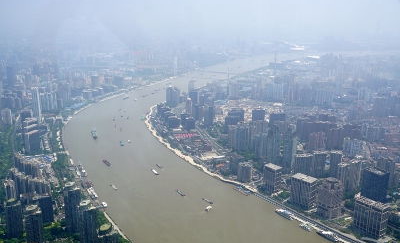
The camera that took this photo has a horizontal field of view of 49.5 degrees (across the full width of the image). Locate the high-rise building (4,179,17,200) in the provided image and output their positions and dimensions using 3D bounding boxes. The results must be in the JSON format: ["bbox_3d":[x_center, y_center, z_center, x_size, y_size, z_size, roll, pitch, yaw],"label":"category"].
[{"bbox_3d":[-523.900,198.000,1198.700,23.000,71.300,26.000,-5,16,-19],"label":"high-rise building"}]

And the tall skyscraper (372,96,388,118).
[{"bbox_3d":[939.980,-74.540,2256.680,63.000,100.000,22.000,0,15,0],"label":"tall skyscraper"}]

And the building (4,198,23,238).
[{"bbox_3d":[-439.610,231.620,1023.840,26.150,85.470,22.220,-8,18,-29],"label":"building"}]

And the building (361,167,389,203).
[{"bbox_3d":[518.870,186.420,1287.650,42.000,82.000,58.000,-10,18,-36],"label":"building"}]

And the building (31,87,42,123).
[{"bbox_3d":[-801.070,-82.290,2121.560,27.000,163.000,26.000,0,15,-2],"label":"building"}]

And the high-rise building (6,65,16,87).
[{"bbox_3d":[-1343.250,-325.350,3078.760,45.000,141.000,38.000,0,15,0],"label":"high-rise building"}]

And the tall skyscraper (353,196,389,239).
[{"bbox_3d":[419.980,233.150,1067.380,32.000,74.000,71.000,-13,21,-41],"label":"tall skyscraper"}]

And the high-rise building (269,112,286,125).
[{"bbox_3d":[336.970,10.790,1869.950,64.880,78.000,32.440,3,15,8],"label":"high-rise building"}]

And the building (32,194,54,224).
[{"bbox_3d":[-396.250,221.690,1099.900,41.610,65.210,20.810,-7,17,-25],"label":"building"}]

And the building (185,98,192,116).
[{"bbox_3d":[-55.130,-65.070,2191.510,22.000,103.000,22.000,6,16,19],"label":"building"}]

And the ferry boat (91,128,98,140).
[{"bbox_3d":[-436.470,52.010,1802.620,18.000,21.000,96.000,-4,16,-15],"label":"ferry boat"}]

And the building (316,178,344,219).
[{"bbox_3d":[344.260,201.080,1138.620,46.000,97.000,43.000,-12,20,-38],"label":"building"}]

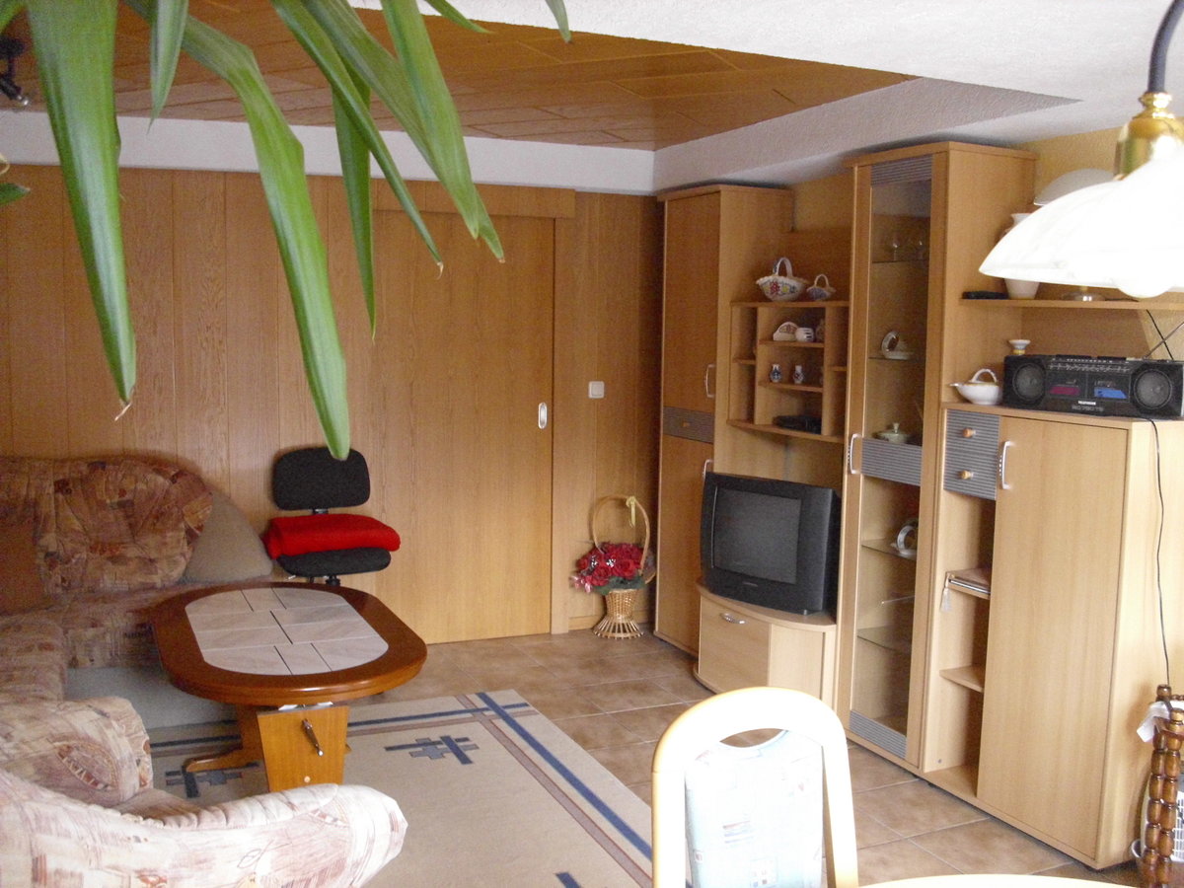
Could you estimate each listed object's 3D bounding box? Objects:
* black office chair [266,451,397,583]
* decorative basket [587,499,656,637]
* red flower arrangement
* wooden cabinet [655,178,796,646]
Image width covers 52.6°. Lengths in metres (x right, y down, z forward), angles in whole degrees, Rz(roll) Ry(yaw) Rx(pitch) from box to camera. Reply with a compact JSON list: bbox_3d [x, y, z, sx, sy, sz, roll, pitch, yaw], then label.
[{"bbox_3d":[-1.076,0.514,4.989,0.550,0.940,0.570,-2,7,-20],"label":"black office chair"},{"bbox_3d":[0.141,0.585,5.702,0.310,0.650,0.260,-2,7,-20],"label":"decorative basket"},{"bbox_3d":[0.097,0.584,5.649,0.370,0.240,0.280,-2,7,-20],"label":"red flower arrangement"},{"bbox_3d":[0.589,-0.092,5.511,0.373,2.118,0.582,-2,7,-23],"label":"wooden cabinet"}]

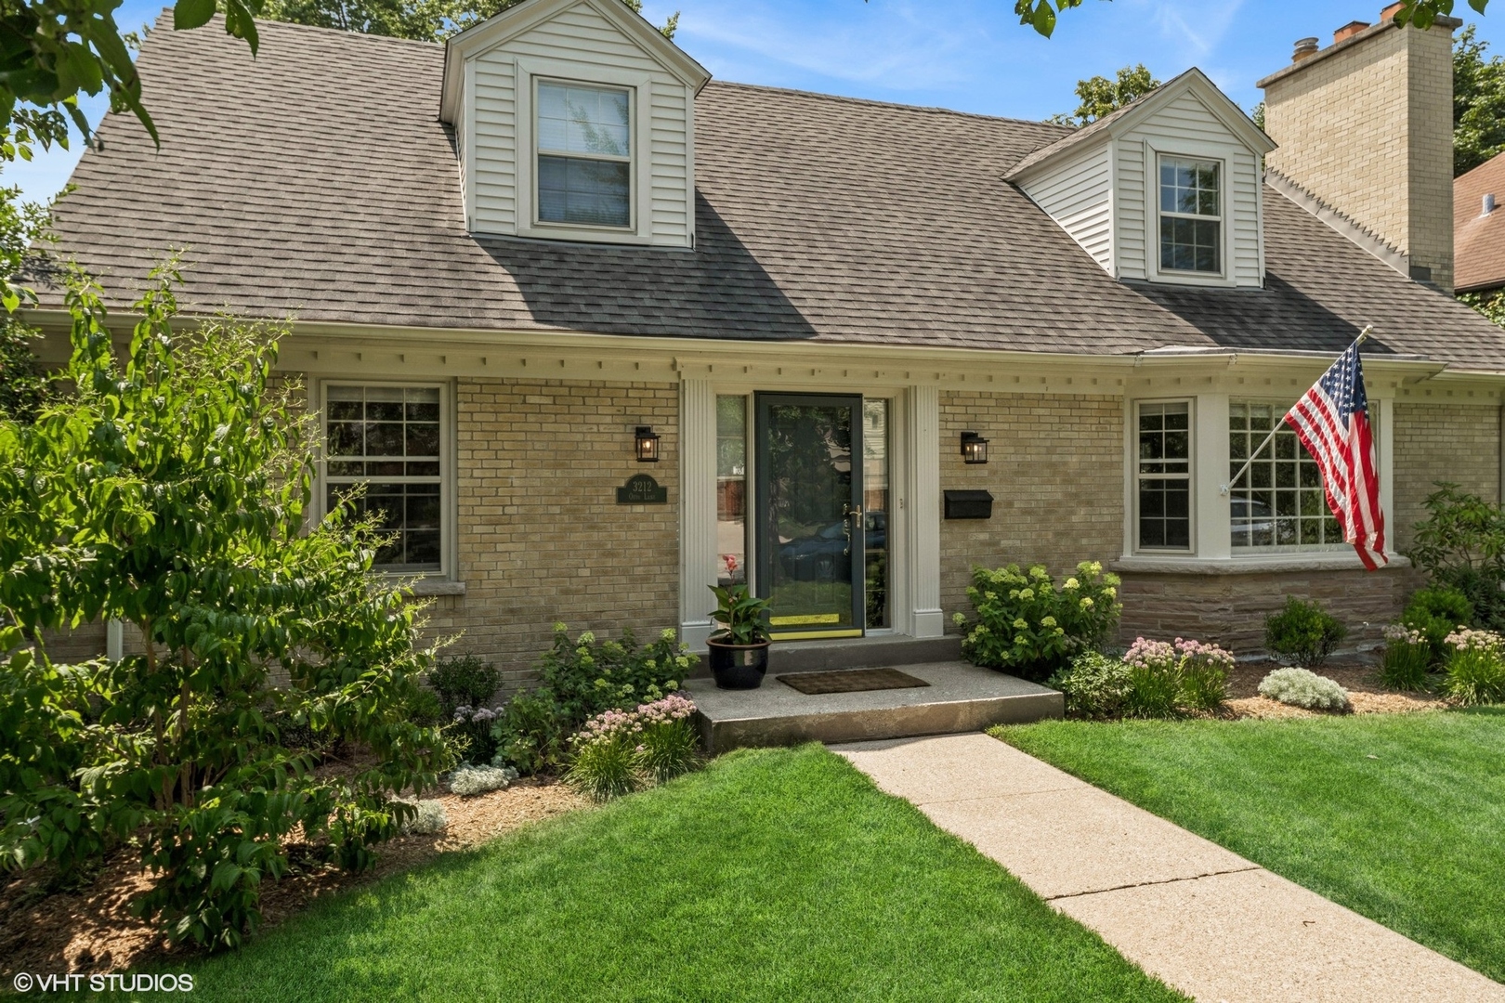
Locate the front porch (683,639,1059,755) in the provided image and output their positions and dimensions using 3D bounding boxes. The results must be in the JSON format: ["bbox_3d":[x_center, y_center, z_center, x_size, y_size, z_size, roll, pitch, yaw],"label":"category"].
[{"bbox_3d":[0.696,1.341,7.277,2.520,0.359,1.740,0,0,-17],"label":"front porch"}]

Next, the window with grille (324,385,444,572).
[{"bbox_3d":[-2.668,-0.156,7.288,0.837,1.400,0.100,0,0,-17],"label":"window with grille"}]

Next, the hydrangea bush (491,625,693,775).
[{"bbox_3d":[-1.013,1.153,6.448,1.300,0.720,1.300,-1,0,-18],"label":"hydrangea bush"}]

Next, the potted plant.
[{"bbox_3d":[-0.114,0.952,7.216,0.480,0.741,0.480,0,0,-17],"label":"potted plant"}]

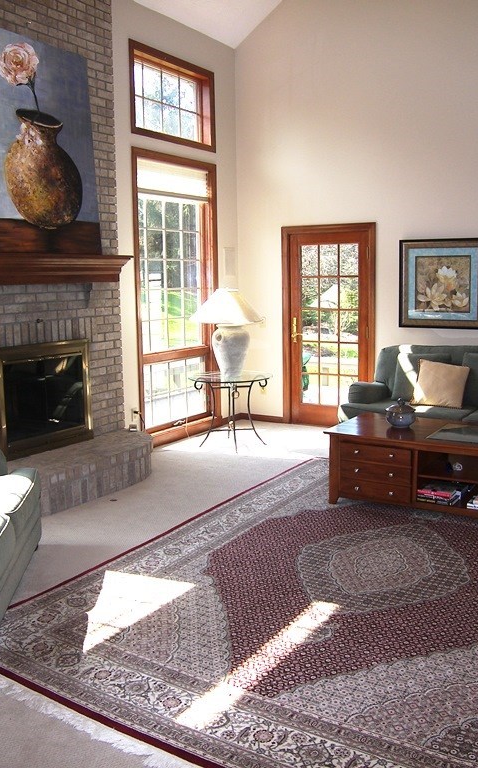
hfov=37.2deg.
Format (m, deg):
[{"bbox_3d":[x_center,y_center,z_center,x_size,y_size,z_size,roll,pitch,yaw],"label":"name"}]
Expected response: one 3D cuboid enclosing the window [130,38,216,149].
[{"bbox_3d":[-0.591,-2.601,6.519,0.085,0.796,1.289,4,10,32],"label":"window"}]

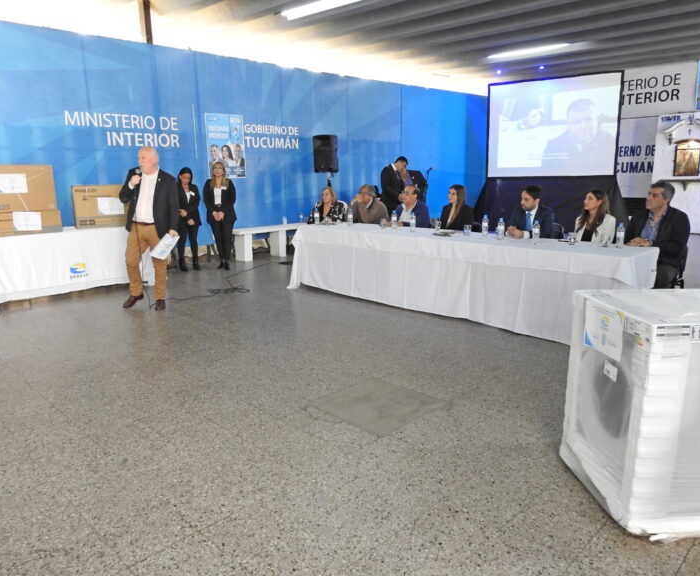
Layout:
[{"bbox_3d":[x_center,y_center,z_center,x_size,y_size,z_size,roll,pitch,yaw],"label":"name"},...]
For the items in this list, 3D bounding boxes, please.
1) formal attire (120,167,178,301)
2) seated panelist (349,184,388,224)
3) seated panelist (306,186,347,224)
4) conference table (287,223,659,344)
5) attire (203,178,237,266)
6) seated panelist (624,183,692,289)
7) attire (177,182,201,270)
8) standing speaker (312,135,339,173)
[{"bbox_3d":[-2.259,-0.580,6.031,0.610,1.490,0.420,0,13,5],"label":"formal attire"},{"bbox_3d":[0.177,-0.819,7.596,0.560,1.280,0.720,10,17,41],"label":"seated panelist"},{"bbox_3d":[-0.359,-0.828,7.718,0.540,1.260,0.700,6,14,27],"label":"seated panelist"},{"bbox_3d":[0.970,-0.208,5.952,4.150,0.780,0.950,10,17,40],"label":"conference table"},{"bbox_3d":[-2.016,-1.019,8.301,0.520,1.330,0.320,-3,13,-8],"label":"attire"},{"bbox_3d":[2.803,-0.328,5.056,0.740,1.350,0.580,-9,15,-31],"label":"seated panelist"},{"bbox_3d":[-2.495,-0.967,8.260,0.440,1.300,0.300,-3,13,-10],"label":"attire"},{"bbox_3d":[-0.394,-2.207,8.779,0.380,0.610,0.350,4,13,19],"label":"standing speaker"}]

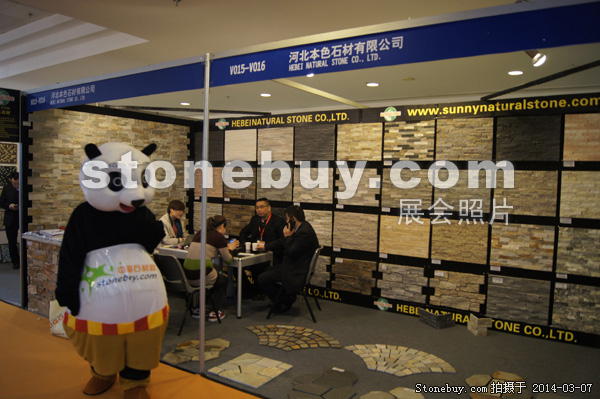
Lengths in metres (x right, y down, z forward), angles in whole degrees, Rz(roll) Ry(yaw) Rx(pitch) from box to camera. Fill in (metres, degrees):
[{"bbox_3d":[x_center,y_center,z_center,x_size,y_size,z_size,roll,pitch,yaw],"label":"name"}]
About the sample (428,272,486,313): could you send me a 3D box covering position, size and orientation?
[{"bbox_3d":[1.749,1.016,5.012,0.600,0.422,0.030,3,3,33],"label":"sample"}]

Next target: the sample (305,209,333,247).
[{"bbox_3d":[0.165,0.372,6.027,0.615,0.466,0.030,3,3,33],"label":"sample"}]

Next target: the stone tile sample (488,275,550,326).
[{"bbox_3d":[2.273,1.037,4.675,0.620,0.458,0.030,3,3,33],"label":"stone tile sample"}]

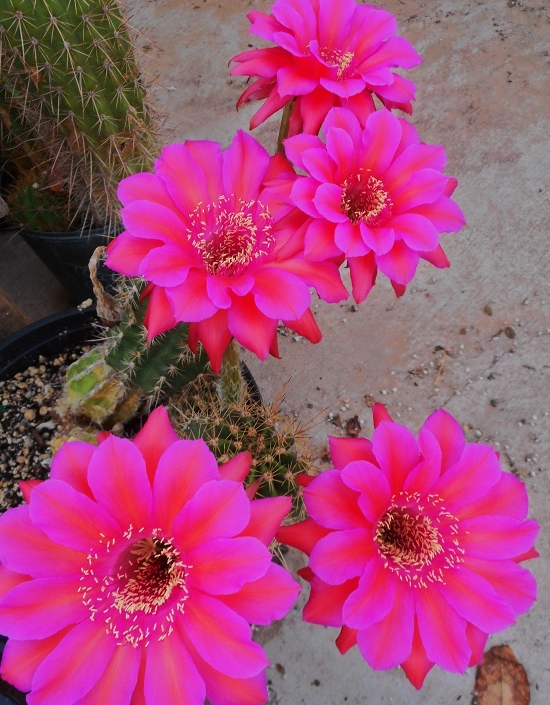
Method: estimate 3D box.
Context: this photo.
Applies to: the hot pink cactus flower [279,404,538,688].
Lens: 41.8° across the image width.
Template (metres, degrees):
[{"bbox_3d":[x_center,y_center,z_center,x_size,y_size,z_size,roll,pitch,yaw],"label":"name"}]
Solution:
[{"bbox_3d":[0.072,0.105,0.390,0.135,0.070,0.143,2,77,-4],"label":"hot pink cactus flower"}]

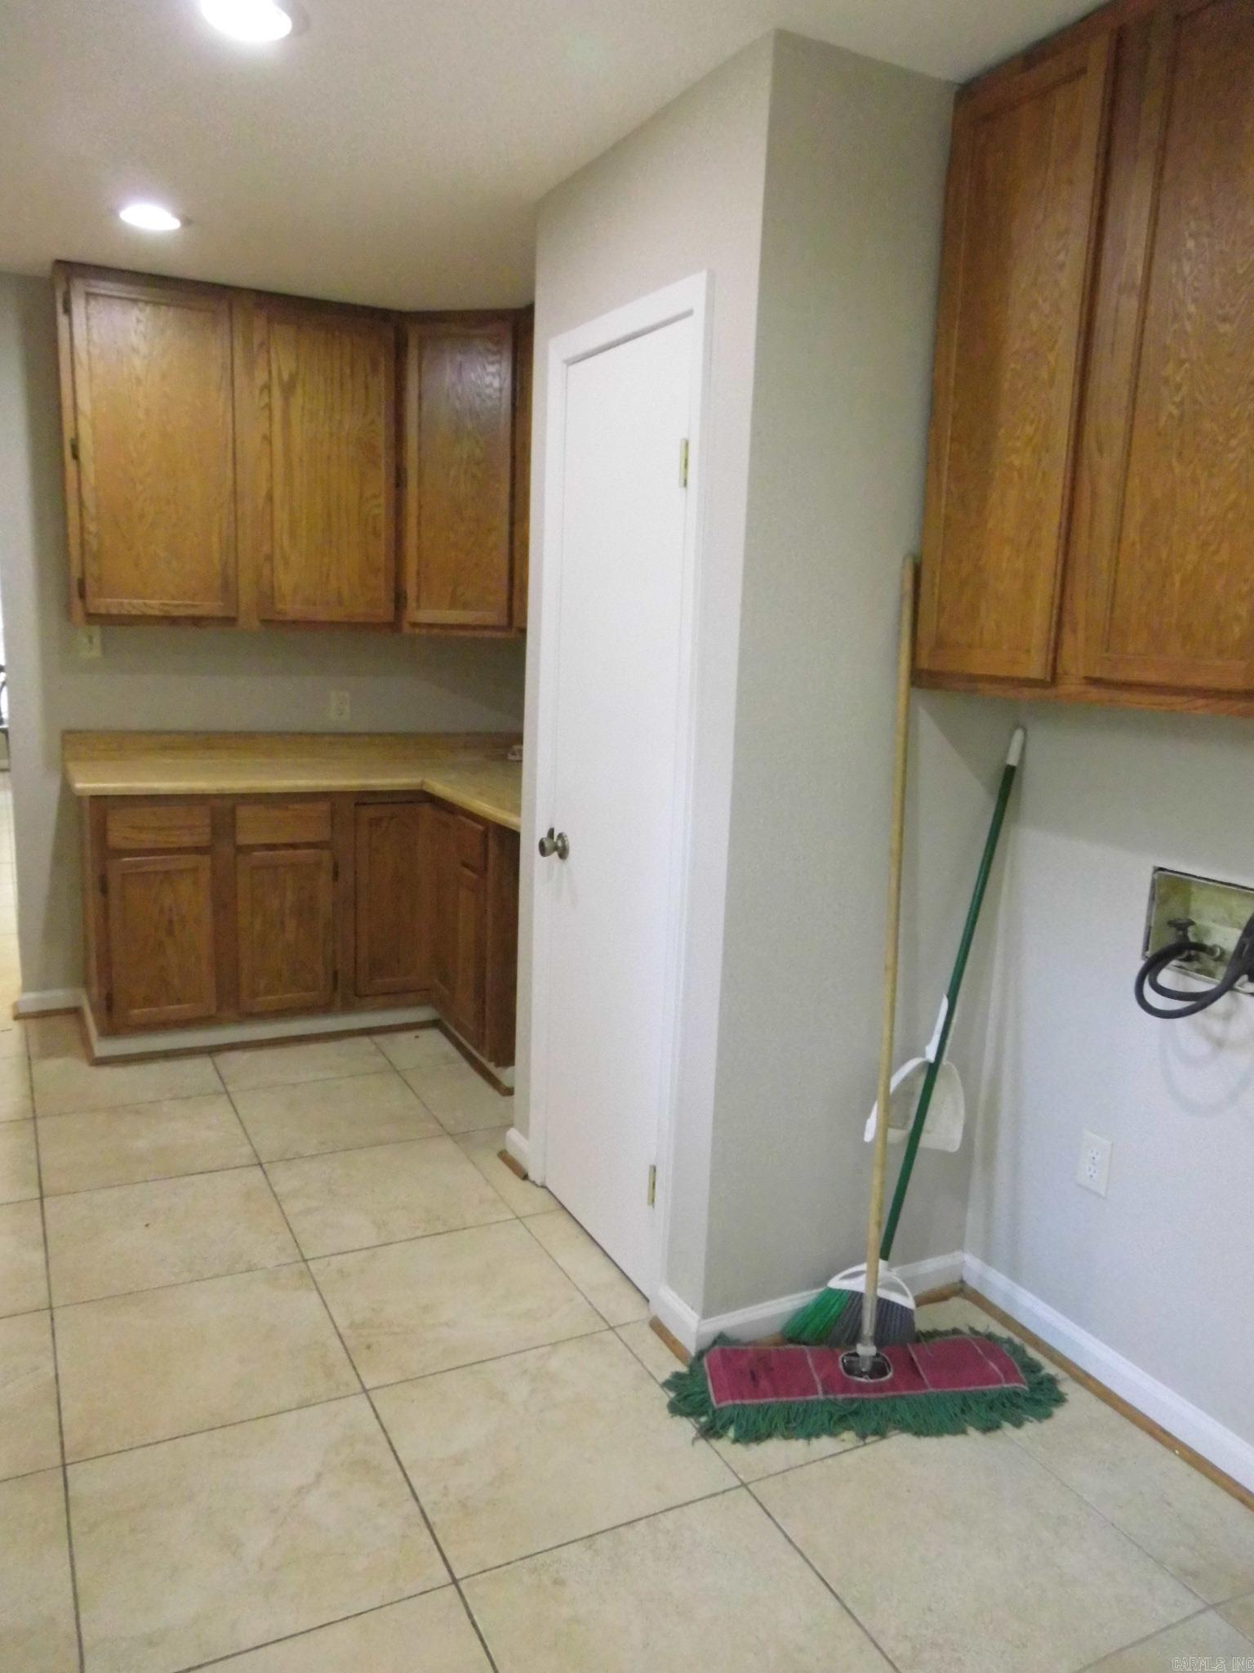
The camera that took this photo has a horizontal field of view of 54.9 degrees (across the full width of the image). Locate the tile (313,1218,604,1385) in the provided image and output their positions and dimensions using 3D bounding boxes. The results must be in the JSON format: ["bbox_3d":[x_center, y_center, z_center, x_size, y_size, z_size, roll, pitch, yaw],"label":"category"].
[{"bbox_3d":[-0.378,0.997,2.623,0.513,0.010,0.513,-3,11,-27],"label":"tile"}]

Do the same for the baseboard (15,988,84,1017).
[{"bbox_3d":[-2.066,0.583,4.317,0.205,0.076,0.015,-3,11,-27],"label":"baseboard"}]

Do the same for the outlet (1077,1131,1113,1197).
[{"bbox_3d":[0.908,0.638,2.351,0.008,0.114,0.072,-3,11,-27],"label":"outlet"}]

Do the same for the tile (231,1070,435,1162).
[{"bbox_3d":[-0.853,0.816,3.533,0.511,0.010,0.511,-3,11,-27],"label":"tile"}]

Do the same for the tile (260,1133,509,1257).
[{"bbox_3d":[-0.617,0.905,3.081,0.511,0.010,0.511,-3,11,-27],"label":"tile"}]

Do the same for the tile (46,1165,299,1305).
[{"bbox_3d":[-1.078,0.927,2.845,0.511,0.010,0.511,-3,11,-27],"label":"tile"}]

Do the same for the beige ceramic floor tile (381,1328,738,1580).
[{"bbox_3d":[-0.146,1.085,2.179,0.513,0.010,0.513,-3,11,-27],"label":"beige ceramic floor tile"}]

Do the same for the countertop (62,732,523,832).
[{"bbox_3d":[-0.818,-0.180,3.831,1.690,0.135,1.700,-3,11,-27],"label":"countertop"}]

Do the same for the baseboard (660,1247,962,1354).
[{"bbox_3d":[0.409,0.979,2.653,0.680,0.078,0.165,-3,11,-27],"label":"baseboard"}]

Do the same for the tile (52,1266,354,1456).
[{"bbox_3d":[-0.843,1.019,2.394,0.513,0.010,0.513,-3,11,-27],"label":"tile"}]

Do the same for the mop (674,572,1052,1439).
[{"bbox_3d":[0.483,0.284,2.246,0.780,1.595,0.400,1,10,-9],"label":"mop"}]

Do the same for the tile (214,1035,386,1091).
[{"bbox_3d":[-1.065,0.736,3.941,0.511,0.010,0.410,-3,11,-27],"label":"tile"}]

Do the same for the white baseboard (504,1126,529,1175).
[{"bbox_3d":[-0.291,0.839,3.235,0.015,0.090,0.150,-3,11,-27],"label":"white baseboard"}]

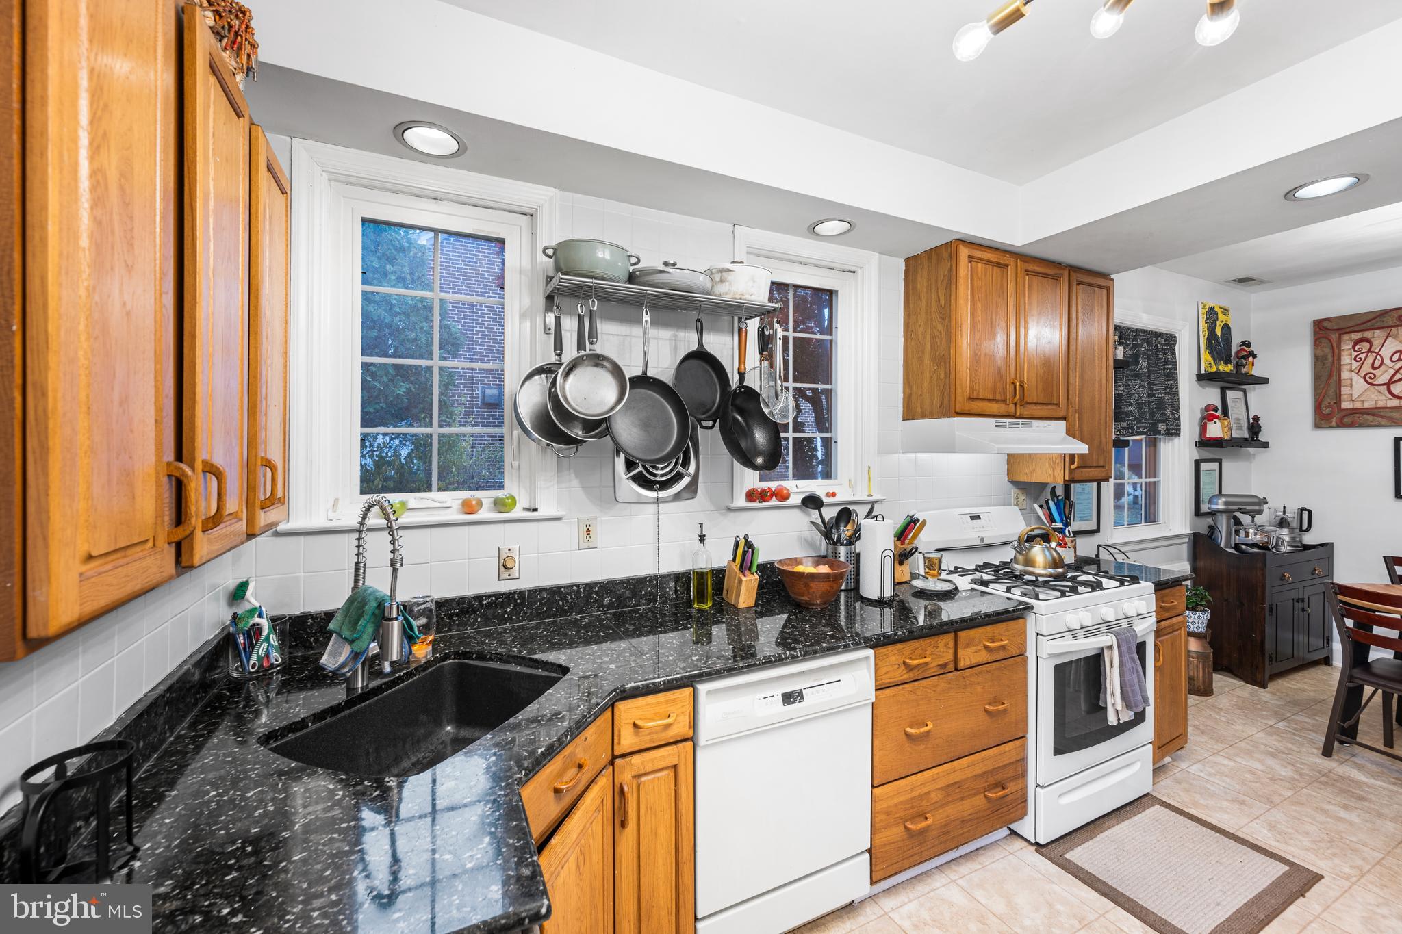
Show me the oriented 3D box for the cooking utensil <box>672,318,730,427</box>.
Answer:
[{"bbox_3d":[0.008,-0.332,1.964,0.240,0.385,0.050,-5,3,-26],"label":"cooking utensil"}]

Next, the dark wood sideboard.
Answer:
[{"bbox_3d":[3.888,0.923,3.774,0.890,0.930,0.385,-1,1,-24],"label":"dark wood sideboard"}]

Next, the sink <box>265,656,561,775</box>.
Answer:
[{"bbox_3d":[-0.601,0.661,1.257,0.469,0.210,0.588,0,1,18],"label":"sink"}]

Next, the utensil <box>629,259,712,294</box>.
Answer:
[{"bbox_3d":[-0.101,-0.656,1.896,0.285,0.125,0.285,0,1,0],"label":"utensil"}]

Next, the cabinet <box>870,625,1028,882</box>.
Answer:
[{"bbox_3d":[0.762,0.943,2.157,0.760,0.785,0.570,0,1,-25],"label":"cabinet"}]

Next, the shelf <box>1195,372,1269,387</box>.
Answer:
[{"bbox_3d":[3.777,-0.617,3.859,0.630,0.042,0.150,-1,1,-26],"label":"shelf"}]

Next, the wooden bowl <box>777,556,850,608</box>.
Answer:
[{"bbox_3d":[0.423,0.439,2.035,0.276,0.149,0.276,0,1,0],"label":"wooden bowl"}]

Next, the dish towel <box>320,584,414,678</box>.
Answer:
[{"bbox_3d":[-0.774,0.375,1.270,0.195,0.190,0.130,-1,1,-31],"label":"dish towel"}]

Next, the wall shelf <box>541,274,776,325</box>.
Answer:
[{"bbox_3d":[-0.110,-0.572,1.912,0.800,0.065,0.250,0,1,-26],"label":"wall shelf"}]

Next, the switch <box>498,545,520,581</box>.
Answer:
[{"bbox_3d":[-0.633,0.319,1.797,0.070,0.113,0.024,-1,1,-26],"label":"switch"}]

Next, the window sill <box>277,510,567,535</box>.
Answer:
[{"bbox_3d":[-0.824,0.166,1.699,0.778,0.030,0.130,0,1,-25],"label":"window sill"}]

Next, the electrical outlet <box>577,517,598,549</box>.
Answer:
[{"bbox_3d":[-0.396,0.234,1.918,0.071,0.114,0.010,-1,1,-26],"label":"electrical outlet"}]

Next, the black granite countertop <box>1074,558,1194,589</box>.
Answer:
[{"bbox_3d":[1.982,0.521,2.739,0.380,0.034,0.630,-1,1,-26],"label":"black granite countertop"}]

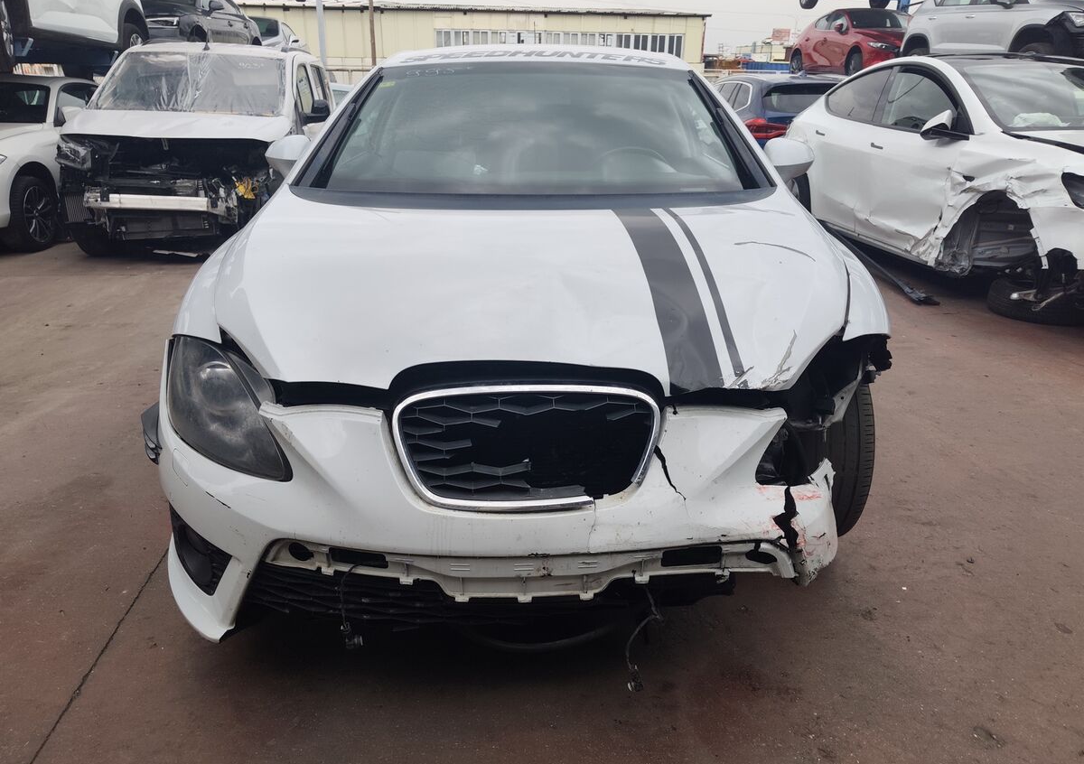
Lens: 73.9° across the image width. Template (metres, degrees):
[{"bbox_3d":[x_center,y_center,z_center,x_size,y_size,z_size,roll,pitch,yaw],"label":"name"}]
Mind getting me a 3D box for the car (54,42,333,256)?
[{"bbox_3d":[-3.101,-2.471,7.326,1.900,1.840,4.300,-3,21,-8],"label":"car"}]

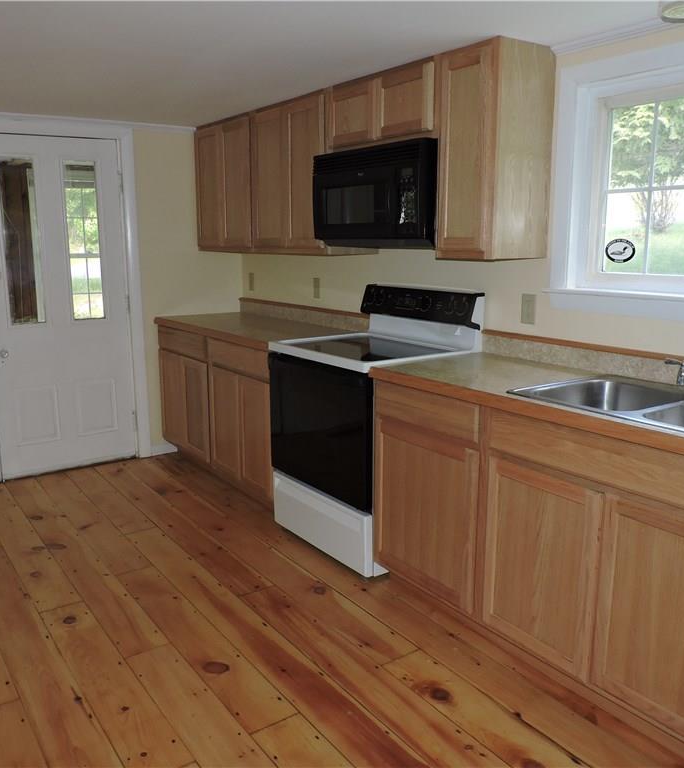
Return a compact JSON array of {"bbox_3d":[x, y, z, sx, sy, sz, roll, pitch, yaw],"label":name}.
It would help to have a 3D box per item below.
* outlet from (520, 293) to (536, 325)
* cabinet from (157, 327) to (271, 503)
[{"bbox_3d":[0.745,-0.299,2.852,0.010,0.122,0.076,-8,14,-34],"label":"outlet"},{"bbox_3d":[-0.508,0.119,4.207,0.621,0.865,1.450,-8,14,-34],"label":"cabinet"}]

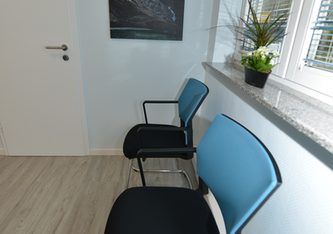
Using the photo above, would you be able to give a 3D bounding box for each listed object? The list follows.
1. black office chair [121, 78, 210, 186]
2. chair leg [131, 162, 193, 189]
[{"bbox_3d":[-0.018,0.187,1.607,0.565,0.875,0.560,1,22,-4],"label":"black office chair"},{"bbox_3d":[-0.038,0.398,1.691,0.515,0.420,0.500,1,22,-4],"label":"chair leg"}]

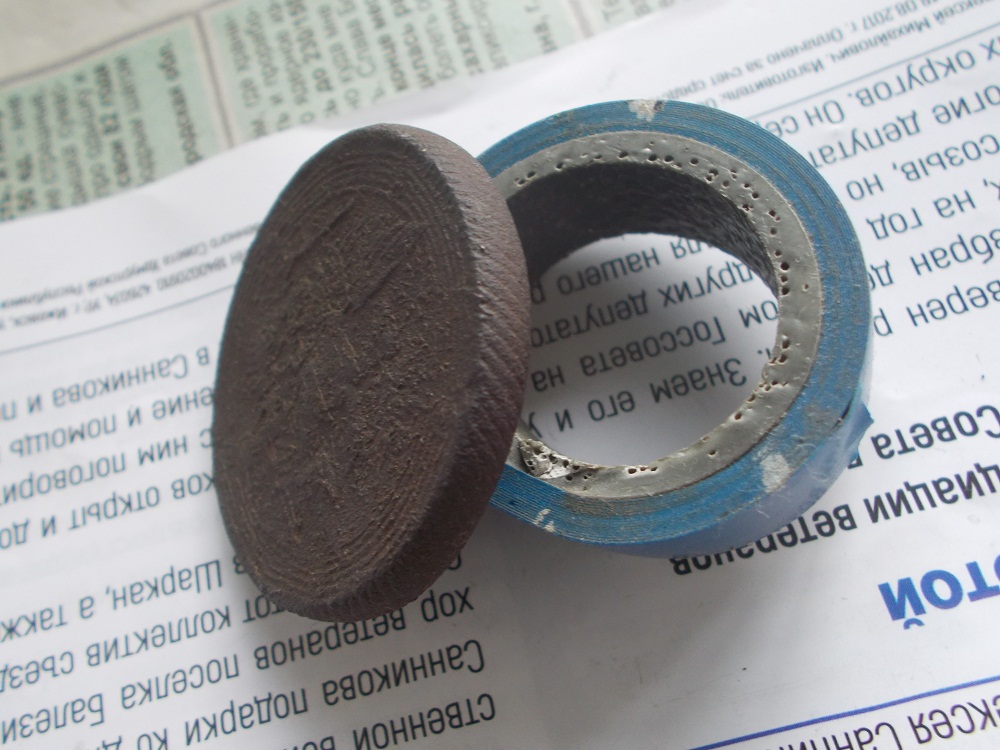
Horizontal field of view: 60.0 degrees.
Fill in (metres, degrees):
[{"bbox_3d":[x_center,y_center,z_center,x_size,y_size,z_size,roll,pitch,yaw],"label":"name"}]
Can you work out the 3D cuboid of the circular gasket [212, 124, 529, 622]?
[{"bbox_3d":[-0.015,-0.001,0.085,0.047,0.005,0.047,-12,73,45],"label":"circular gasket"}]

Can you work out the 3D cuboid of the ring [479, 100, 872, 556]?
[{"bbox_3d":[0.012,-0.004,0.084,0.042,0.015,0.042,-5,72,16],"label":"ring"}]

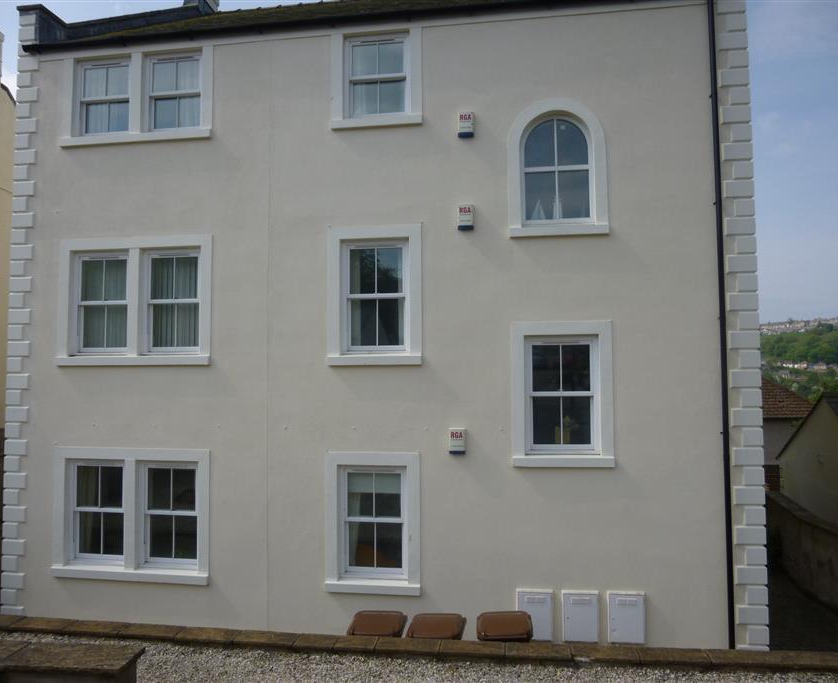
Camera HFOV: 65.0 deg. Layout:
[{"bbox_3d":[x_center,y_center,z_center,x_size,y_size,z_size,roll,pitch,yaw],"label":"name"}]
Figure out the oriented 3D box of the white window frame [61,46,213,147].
[{"bbox_3d":[-3.860,-3.345,9.007,2.219,1.276,0.180,-1,-3,9],"label":"white window frame"}]

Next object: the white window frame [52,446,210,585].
[{"bbox_3d":[-3.813,2.290,8.703,2.226,1.742,0.180,-1,-3,9],"label":"white window frame"}]

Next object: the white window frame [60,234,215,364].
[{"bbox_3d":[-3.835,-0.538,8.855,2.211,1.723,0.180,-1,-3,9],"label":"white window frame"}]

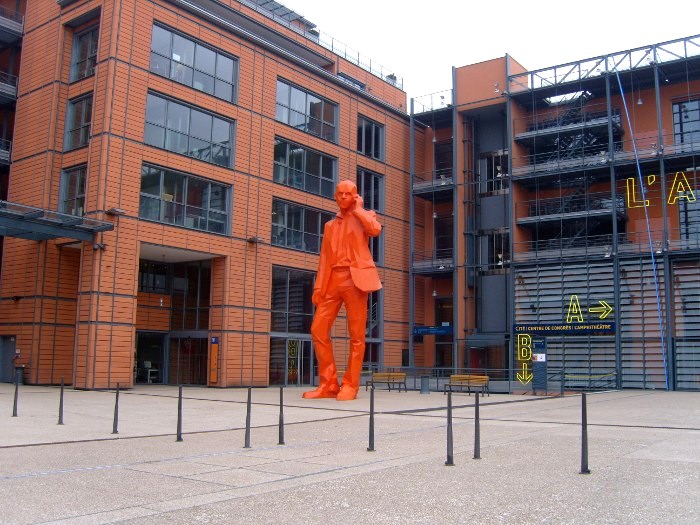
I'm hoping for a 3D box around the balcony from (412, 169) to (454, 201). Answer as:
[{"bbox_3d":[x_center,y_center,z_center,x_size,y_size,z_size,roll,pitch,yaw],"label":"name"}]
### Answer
[{"bbox_3d":[6.317,-5.374,48.992,3.234,1.361,2.200,-5,-10,37],"label":"balcony"}]

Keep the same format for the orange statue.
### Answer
[{"bbox_3d":[-0.266,0.920,26.858,2.550,8.170,2.100,-2,-8,20],"label":"orange statue"}]

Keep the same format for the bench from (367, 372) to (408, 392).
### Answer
[{"bbox_3d":[1.727,5.695,33.655,1.900,0.860,0.620,-5,-10,37],"label":"bench"}]

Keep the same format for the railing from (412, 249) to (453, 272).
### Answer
[{"bbox_3d":[5.590,-0.143,47.423,3.183,1.217,0.120,-5,-10,37],"label":"railing"}]

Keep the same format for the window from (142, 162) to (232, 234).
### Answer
[{"bbox_3d":[-7.851,-2.946,34.174,0.250,2.655,5.523,-5,-10,37],"label":"window"}]

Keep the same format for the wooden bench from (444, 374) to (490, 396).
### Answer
[{"bbox_3d":[5.087,5.361,30.755,1.900,0.860,0.620,-5,-10,37],"label":"wooden bench"}]

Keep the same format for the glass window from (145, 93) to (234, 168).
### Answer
[{"bbox_3d":[-7.740,-6.381,34.697,0.250,2.621,5.581,-5,-10,37],"label":"glass window"}]

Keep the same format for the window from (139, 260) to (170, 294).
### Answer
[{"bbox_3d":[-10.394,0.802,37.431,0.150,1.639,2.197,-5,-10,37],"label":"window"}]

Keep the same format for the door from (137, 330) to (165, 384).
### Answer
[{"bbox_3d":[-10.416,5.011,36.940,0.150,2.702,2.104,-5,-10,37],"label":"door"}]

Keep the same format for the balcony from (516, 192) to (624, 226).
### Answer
[{"bbox_3d":[13.454,-3.133,43.480,5.991,1.334,2.000,-5,-10,37],"label":"balcony"}]

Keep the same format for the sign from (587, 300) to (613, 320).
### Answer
[{"bbox_3d":[14.182,2.685,39.987,1.310,1.015,0.100,-5,-10,37],"label":"sign"}]

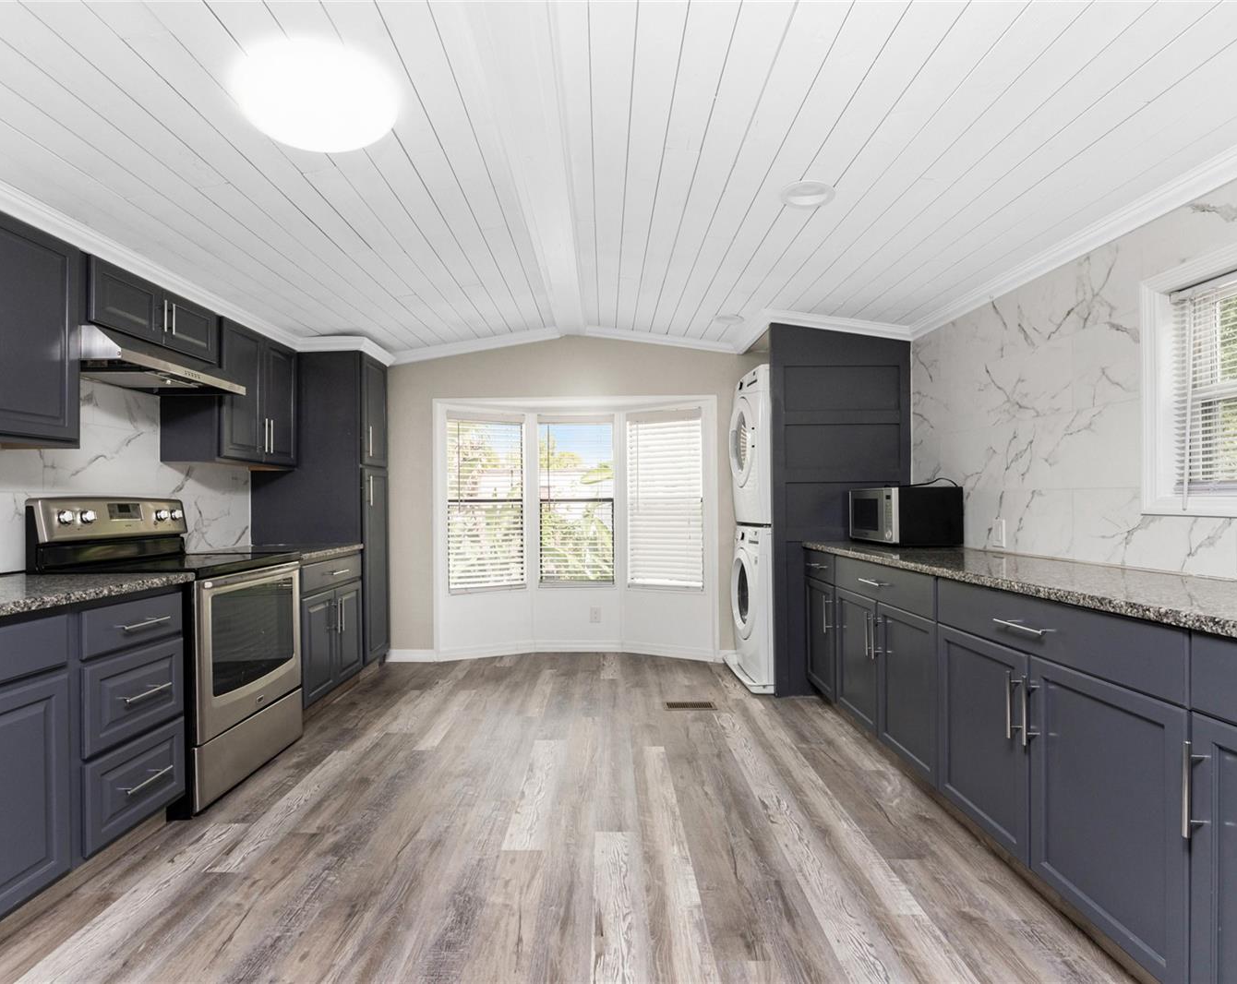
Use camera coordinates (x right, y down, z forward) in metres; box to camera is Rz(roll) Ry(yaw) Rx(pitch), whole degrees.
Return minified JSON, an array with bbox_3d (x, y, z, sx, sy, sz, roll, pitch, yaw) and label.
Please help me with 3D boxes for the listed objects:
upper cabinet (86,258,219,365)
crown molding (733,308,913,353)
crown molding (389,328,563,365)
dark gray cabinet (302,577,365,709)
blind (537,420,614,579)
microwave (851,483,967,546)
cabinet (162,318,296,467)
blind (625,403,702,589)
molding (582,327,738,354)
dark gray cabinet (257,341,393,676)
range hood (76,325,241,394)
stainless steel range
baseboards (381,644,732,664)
[{"bbox_3d":[-2.159,-0.763,2.526,0.313,0.275,0.765,0,-1,-1],"label":"upper cabinet"},{"bbox_3d":[1.305,-0.992,3.816,0.920,0.185,0.850,0,-1,-1],"label":"crown molding"},{"bbox_3d":[-1.061,-1.094,4.249,1.279,0.068,0.055,-9,-1,1],"label":"crown molding"},{"bbox_3d":[-1.929,0.820,3.268,0.660,0.605,0.735,0,-1,-1],"label":"dark gray cabinet"},{"bbox_3d":[-0.332,0.074,4.524,0.601,1.340,0.050,0,-1,1],"label":"blind"},{"bbox_3d":[1.580,0.130,3.204,0.345,0.299,0.511,0,-1,-5],"label":"microwave"},{"bbox_3d":[-2.172,-0.521,3.270,0.313,0.742,0.710,0,-1,-1],"label":"cabinet"},{"bbox_3d":[0.344,0.061,4.317,0.600,1.340,0.050,-1,-1,23],"label":"blind"},{"bbox_3d":[0.313,-1.126,4.215,1.149,0.068,0.055,7,-1,2],"label":"molding"},{"bbox_3d":[-2.020,0.176,3.946,0.705,2.175,0.450,0,-1,-1],"label":"dark gray cabinet"},{"bbox_3d":[-2.112,-0.555,2.528,0.470,0.122,0.760,0,-1,-1],"label":"range hood"},{"bbox_3d":[-1.900,0.619,2.492,0.670,1.195,0.735,0,-1,-1],"label":"stainless steel range"},{"bbox_3d":[-0.461,1.213,4.379,2.490,0.090,0.296,0,-1,1],"label":"baseboards"}]

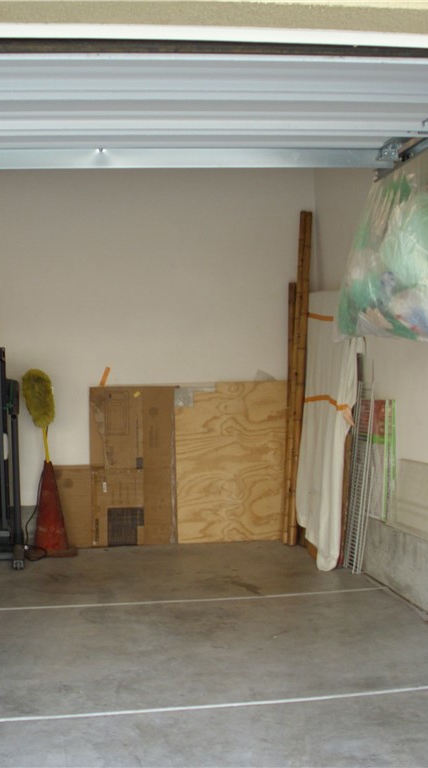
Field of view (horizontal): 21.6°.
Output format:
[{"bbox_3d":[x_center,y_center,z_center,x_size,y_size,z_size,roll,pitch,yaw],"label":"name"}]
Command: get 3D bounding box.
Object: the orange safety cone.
[{"bbox_3d":[-1.166,0.877,8.075,0.345,0.680,0.345,-2,0,-9],"label":"orange safety cone"}]

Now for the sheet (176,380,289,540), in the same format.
[{"bbox_3d":[0.122,0.582,8.460,0.840,1.215,0.020,-2,-7,-9],"label":"sheet"}]

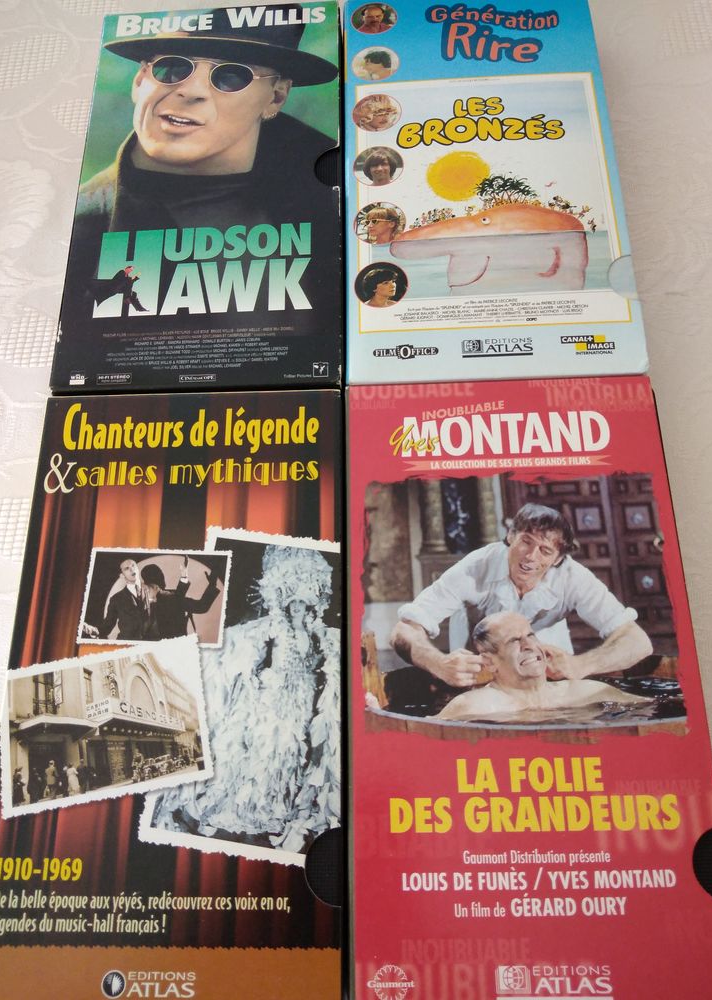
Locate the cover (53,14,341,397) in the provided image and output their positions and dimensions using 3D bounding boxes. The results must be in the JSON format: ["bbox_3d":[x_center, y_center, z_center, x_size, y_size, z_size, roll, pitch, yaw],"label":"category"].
[{"bbox_3d":[-0.058,-0.125,0.313,0.104,0.027,0.189,-1,70,2],"label":"cover"}]

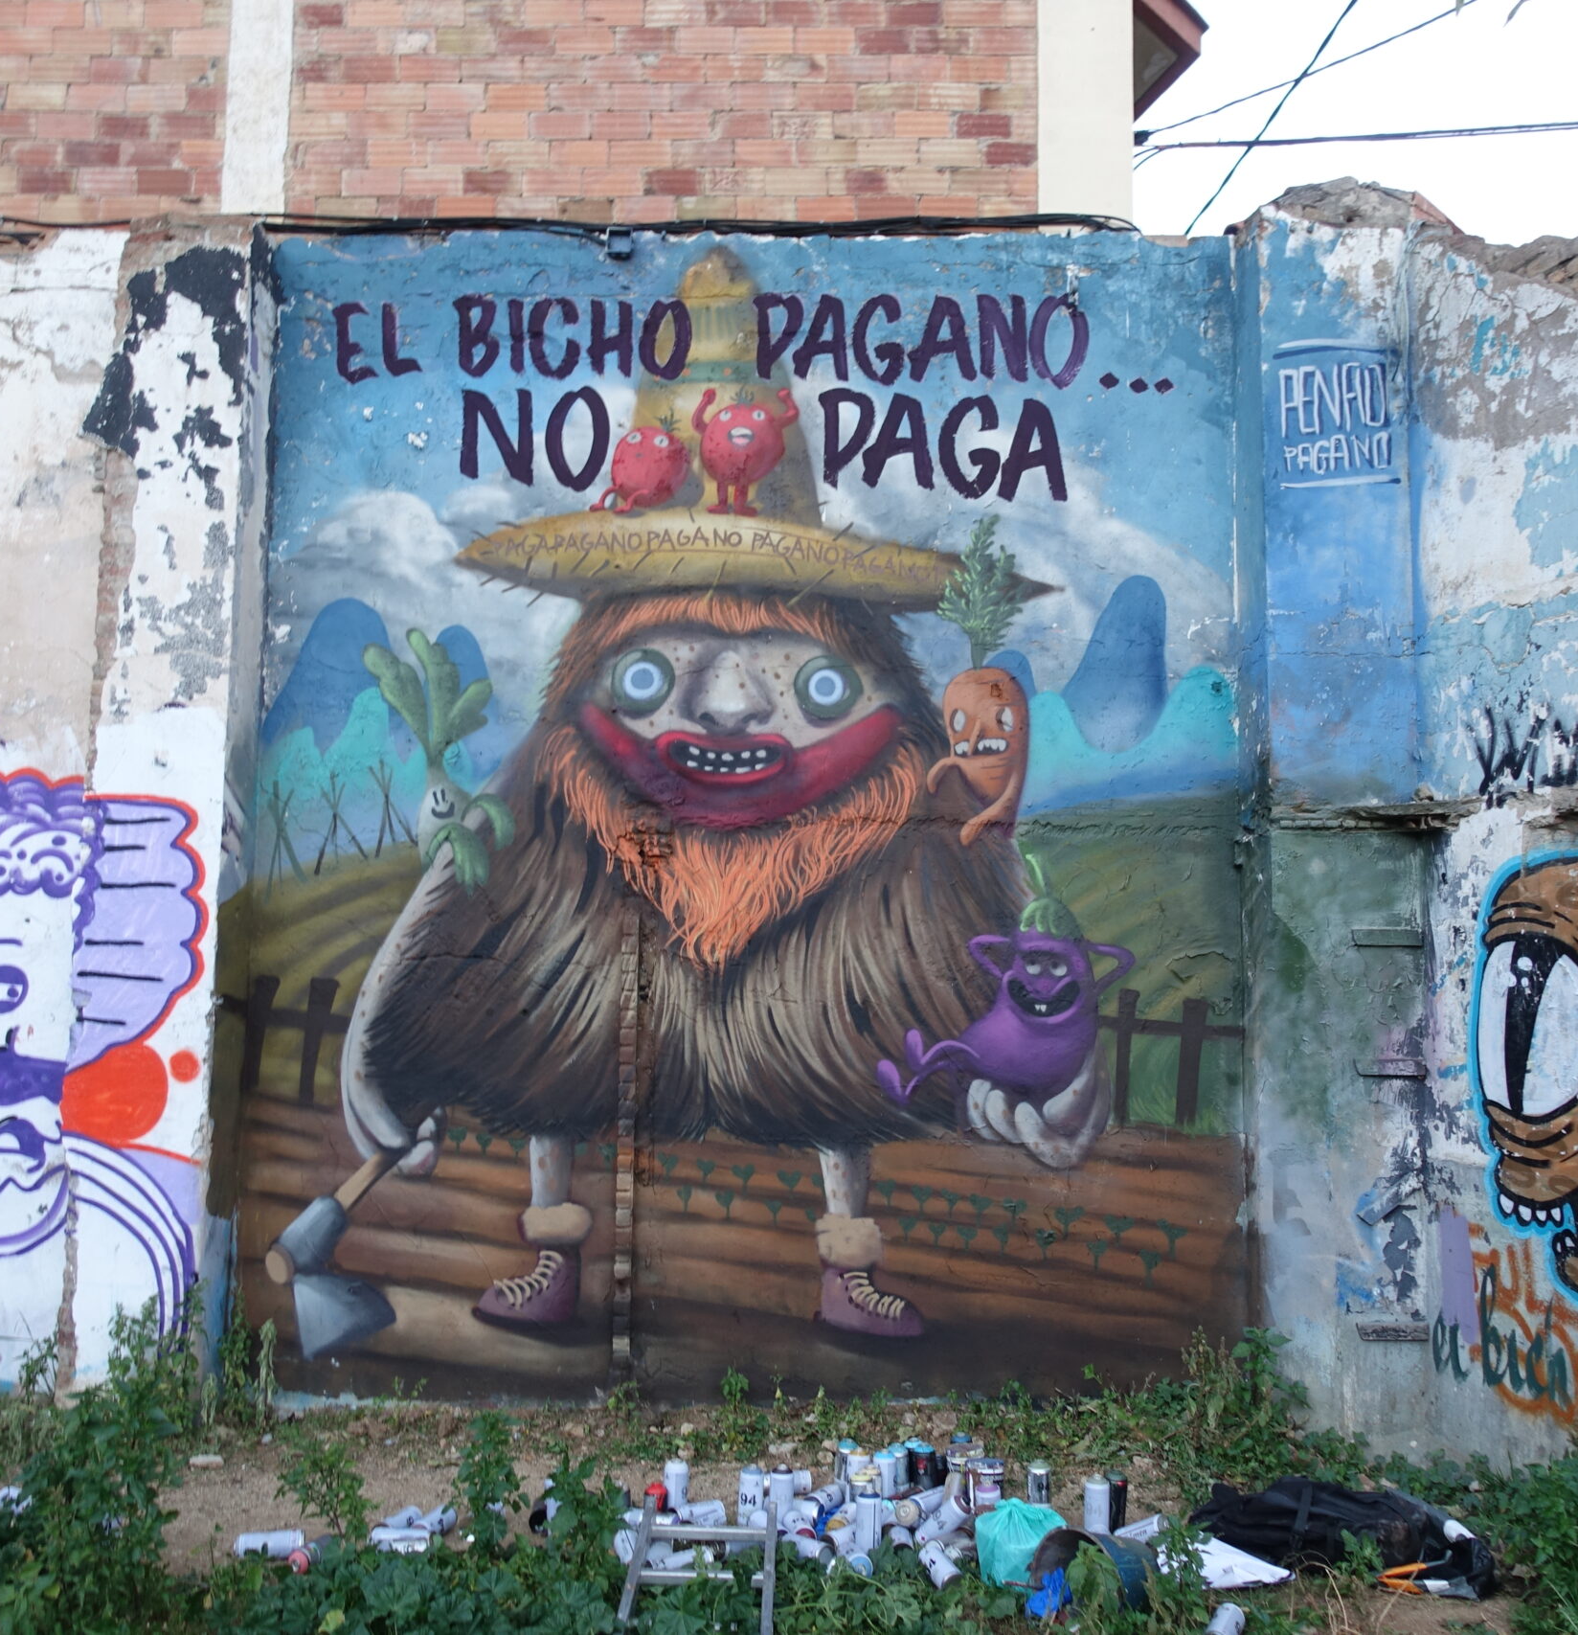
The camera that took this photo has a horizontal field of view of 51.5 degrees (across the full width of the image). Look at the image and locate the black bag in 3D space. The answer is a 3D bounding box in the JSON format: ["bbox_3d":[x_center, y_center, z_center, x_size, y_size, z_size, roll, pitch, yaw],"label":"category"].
[{"bbox_3d":[1.485,1.904,4.410,0.770,0.170,0.410,-1,-6,20],"label":"black bag"}]

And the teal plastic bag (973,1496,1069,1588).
[{"bbox_3d":[0.603,1.856,4.200,0.240,0.190,0.210,0,-6,6],"label":"teal plastic bag"}]

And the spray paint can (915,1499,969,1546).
[{"bbox_3d":[0.412,1.884,4.380,0.187,0.065,0.065,-42,0,18],"label":"spray paint can"}]

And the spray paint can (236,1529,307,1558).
[{"bbox_3d":[-1.405,1.962,4.420,0.185,0.065,0.065,2,-6,-12],"label":"spray paint can"}]

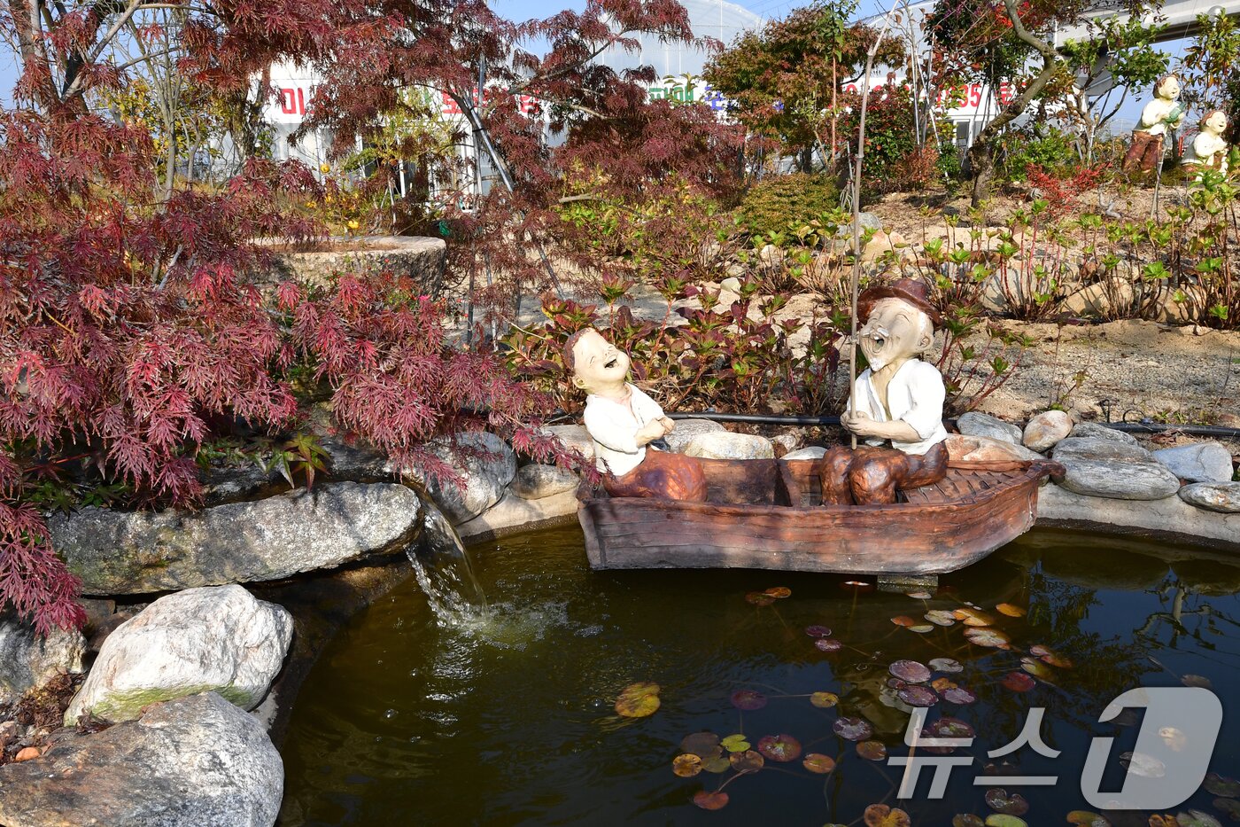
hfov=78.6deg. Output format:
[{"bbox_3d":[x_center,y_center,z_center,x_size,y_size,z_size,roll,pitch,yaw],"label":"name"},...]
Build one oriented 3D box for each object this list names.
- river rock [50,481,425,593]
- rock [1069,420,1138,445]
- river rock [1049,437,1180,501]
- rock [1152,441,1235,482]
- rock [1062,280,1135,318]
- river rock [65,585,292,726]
[{"bbox_3d":[-1.237,0.384,2.484,1.058,0.218,0.310,-6,15,-17],"label":"river rock"},{"bbox_3d":[2.180,0.110,3.427,0.322,0.127,0.218,3,15,17],"label":"rock"},{"bbox_3d":[2.053,0.226,3.151,0.494,0.172,0.334,3,15,17],"label":"river rock"},{"bbox_3d":[2.329,0.203,3.083,0.297,0.175,0.193,-2,15,0],"label":"rock"},{"bbox_3d":[3.159,-0.741,5.000,0.449,0.278,0.292,-2,15,0],"label":"rock"},{"bbox_3d":[-1.095,0.607,1.897,0.526,0.341,0.368,-2,15,0],"label":"river rock"}]

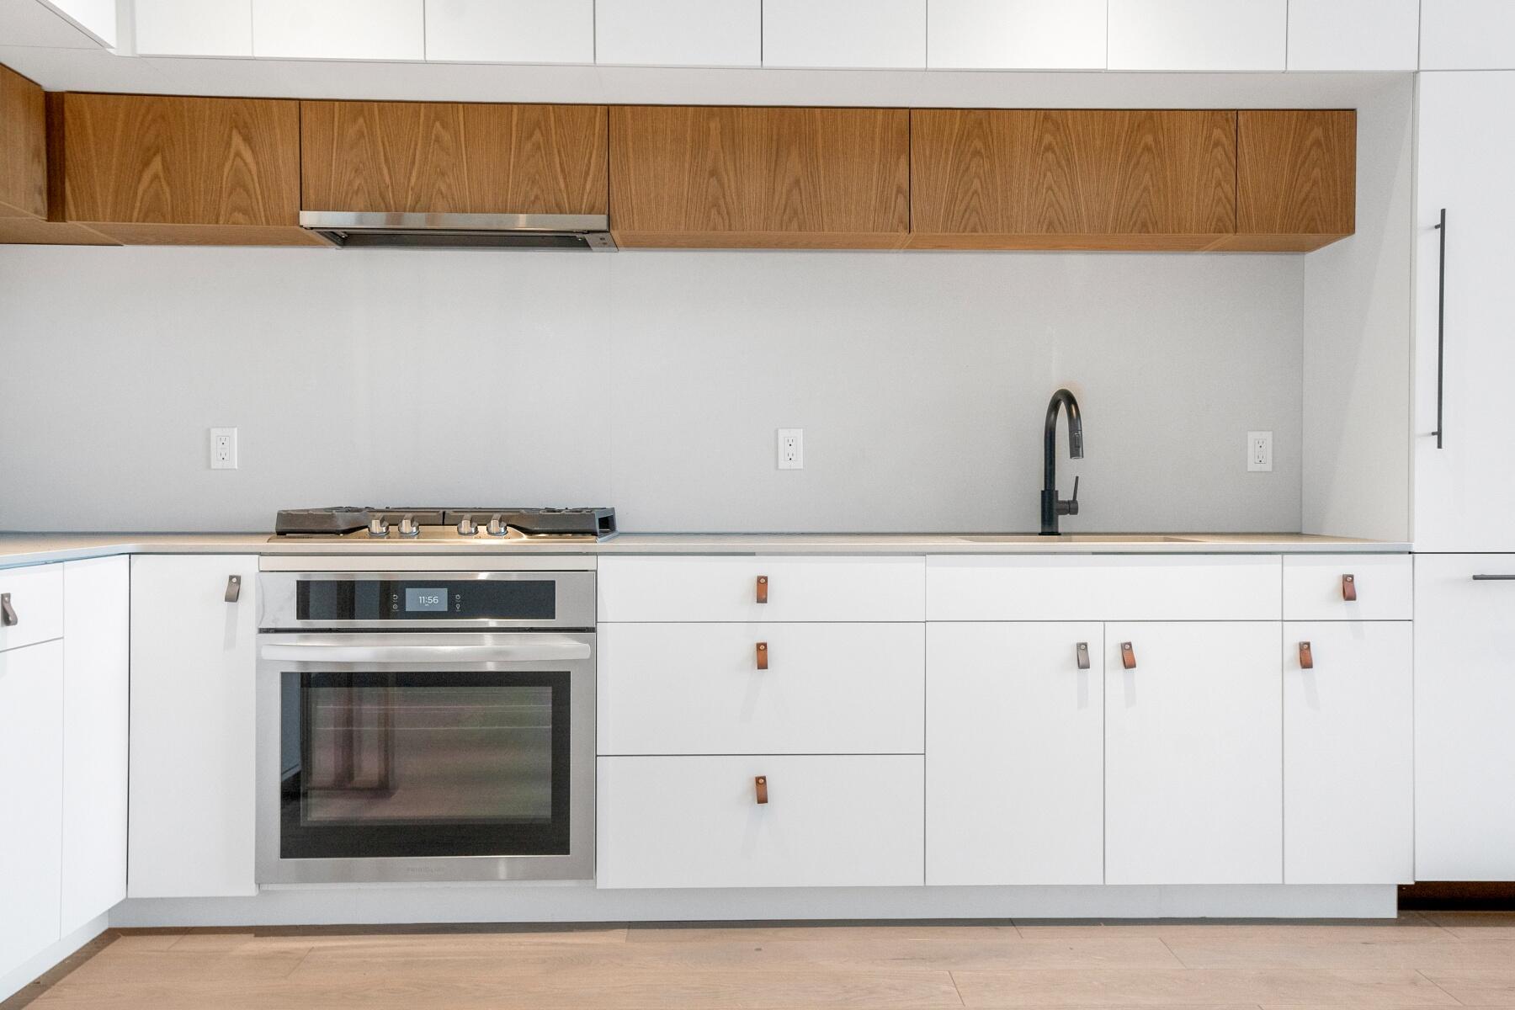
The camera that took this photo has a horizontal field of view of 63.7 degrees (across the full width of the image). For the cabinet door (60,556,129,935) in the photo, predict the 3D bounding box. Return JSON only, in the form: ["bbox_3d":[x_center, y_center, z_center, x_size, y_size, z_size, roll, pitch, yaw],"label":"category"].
[{"bbox_3d":[-1.450,0.507,2.657,0.024,0.777,0.272,0,0,-1],"label":"cabinet door"}]

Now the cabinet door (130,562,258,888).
[{"bbox_3d":[-1.270,0.501,2.752,0.282,0.772,0.040,0,1,-2],"label":"cabinet door"}]

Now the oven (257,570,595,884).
[{"bbox_3d":[-0.754,0.497,3.058,0.754,0.703,0.620,0,1,-2],"label":"oven"}]

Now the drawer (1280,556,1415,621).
[{"bbox_3d":[1.384,0.194,3.137,0.309,0.154,0.520,0,1,-2],"label":"drawer"}]

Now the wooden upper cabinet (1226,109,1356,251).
[{"bbox_3d":[1.382,-0.857,3.297,0.309,0.317,0.315,0,1,-2],"label":"wooden upper cabinet"}]

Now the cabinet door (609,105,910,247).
[{"bbox_3d":[0.007,-0.853,3.120,0.763,0.317,0.030,0,1,-2],"label":"cabinet door"}]

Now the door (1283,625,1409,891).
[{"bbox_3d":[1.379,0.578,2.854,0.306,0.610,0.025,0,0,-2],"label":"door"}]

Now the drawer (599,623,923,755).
[{"bbox_3d":[0.003,0.424,3.072,0.760,0.310,0.500,0,1,-2],"label":"drawer"}]

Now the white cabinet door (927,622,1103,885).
[{"bbox_3d":[0.596,0.574,2.827,0.412,0.605,0.025,0,0,-2],"label":"white cabinet door"}]

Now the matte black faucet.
[{"bbox_3d":[0.830,-0.112,3.224,0.108,0.388,0.283,0,1,-2],"label":"matte black faucet"}]

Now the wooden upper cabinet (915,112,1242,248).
[{"bbox_3d":[0.805,-0.853,3.277,0.845,0.318,0.315,0,1,-2],"label":"wooden upper cabinet"}]

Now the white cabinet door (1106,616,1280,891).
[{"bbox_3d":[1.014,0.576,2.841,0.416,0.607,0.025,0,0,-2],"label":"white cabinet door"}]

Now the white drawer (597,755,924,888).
[{"bbox_3d":[0.002,0.733,3.097,0.761,0.306,0.520,0,1,-2],"label":"white drawer"}]

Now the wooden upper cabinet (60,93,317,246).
[{"bbox_3d":[-1.447,-0.869,3.198,0.583,0.323,0.268,0,1,-2],"label":"wooden upper cabinet"}]

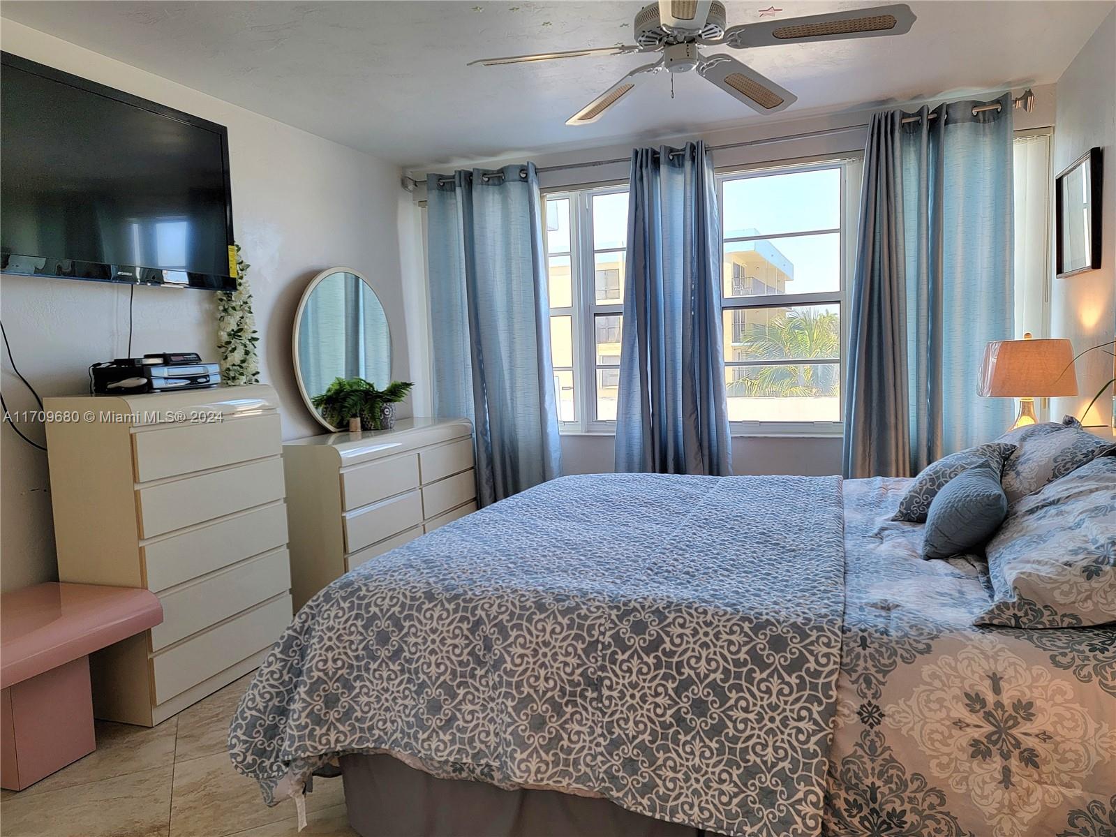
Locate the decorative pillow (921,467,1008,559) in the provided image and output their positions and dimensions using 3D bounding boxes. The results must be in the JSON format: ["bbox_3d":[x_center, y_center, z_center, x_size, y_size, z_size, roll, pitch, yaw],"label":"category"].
[{"bbox_3d":[1.198,0.274,2.281,0.300,0.150,0.330,-47,-17,25],"label":"decorative pillow"}]

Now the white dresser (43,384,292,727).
[{"bbox_3d":[-1.489,0.467,3.068,0.405,1.152,0.737,0,6,21],"label":"white dresser"}]

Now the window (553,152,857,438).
[{"bbox_3d":[0.718,-0.635,4.426,1.800,1.480,0.100,0,6,21],"label":"window"}]

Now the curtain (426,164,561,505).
[{"bbox_3d":[-0.401,-0.385,4.753,0.870,2.220,0.140,0,6,21],"label":"curtain"}]

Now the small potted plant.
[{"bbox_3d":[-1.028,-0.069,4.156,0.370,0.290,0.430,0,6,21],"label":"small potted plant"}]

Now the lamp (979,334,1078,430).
[{"bbox_3d":[1.907,-0.046,3.159,0.320,0.600,0.320,0,6,21],"label":"lamp"}]

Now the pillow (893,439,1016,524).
[{"bbox_3d":[1.364,0.206,2.684,0.420,0.160,0.410,-42,-15,26],"label":"pillow"}]

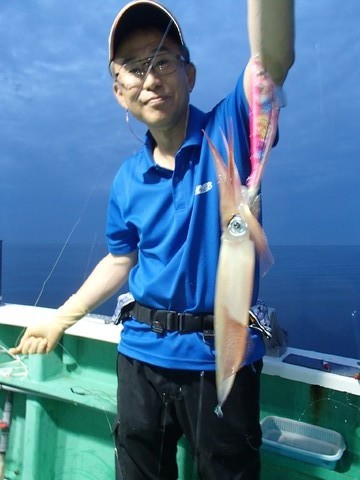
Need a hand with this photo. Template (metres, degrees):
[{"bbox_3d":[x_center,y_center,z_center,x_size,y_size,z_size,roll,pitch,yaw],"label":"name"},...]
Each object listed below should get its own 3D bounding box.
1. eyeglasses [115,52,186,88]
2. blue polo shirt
[{"bbox_3d":[-0.063,-0.376,0.880,0.142,0.048,0.140,-13,14,4],"label":"eyeglasses"},{"bbox_3d":[0.018,-0.040,0.930,0.420,0.670,0.290,0,-1,13],"label":"blue polo shirt"}]

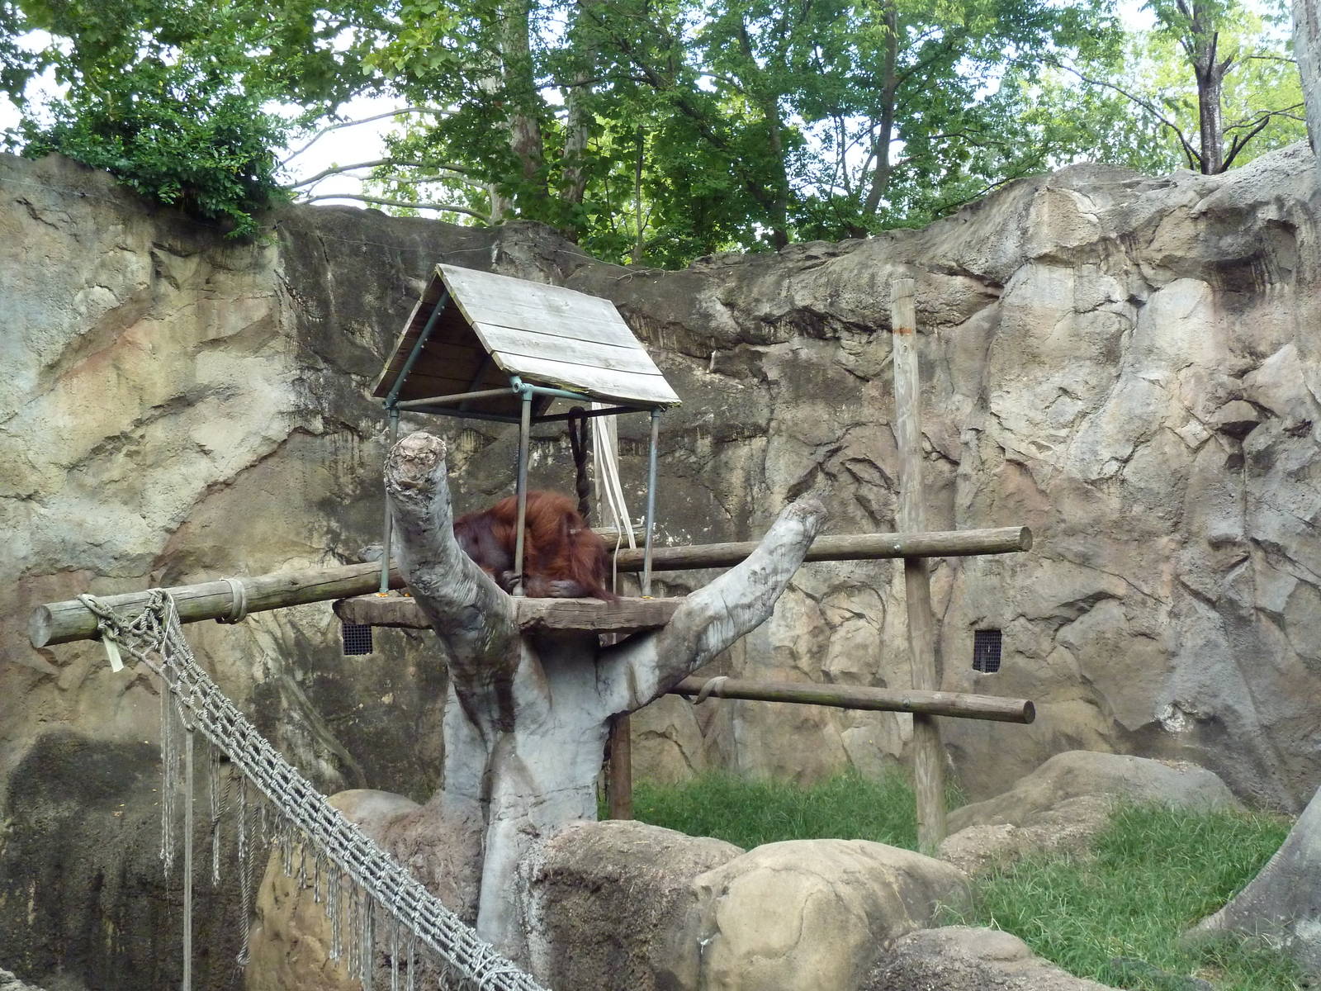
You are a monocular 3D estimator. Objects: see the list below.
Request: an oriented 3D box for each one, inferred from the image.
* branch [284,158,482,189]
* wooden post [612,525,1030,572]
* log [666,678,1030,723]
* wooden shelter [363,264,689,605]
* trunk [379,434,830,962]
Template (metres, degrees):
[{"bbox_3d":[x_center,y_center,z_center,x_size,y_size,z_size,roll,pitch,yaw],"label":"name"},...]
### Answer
[{"bbox_3d":[-2.816,-3.255,17.000,1.950,0.320,0.350,-1,-3,0],"label":"branch"},{"bbox_3d":[0.988,0.394,11.850,3.321,0.168,0.168,-4,-5,33],"label":"wooden post"},{"bbox_3d":[1.152,1.399,11.696,2.960,0.155,0.155,0,-2,33],"label":"log"},{"bbox_3d":[-0.837,-0.351,10.404,1.367,1.933,1.331,5,-5,-44],"label":"wooden shelter"},{"bbox_3d":[-0.265,1.110,9.400,2.380,2.800,1.700,-1,-3,0],"label":"trunk"}]

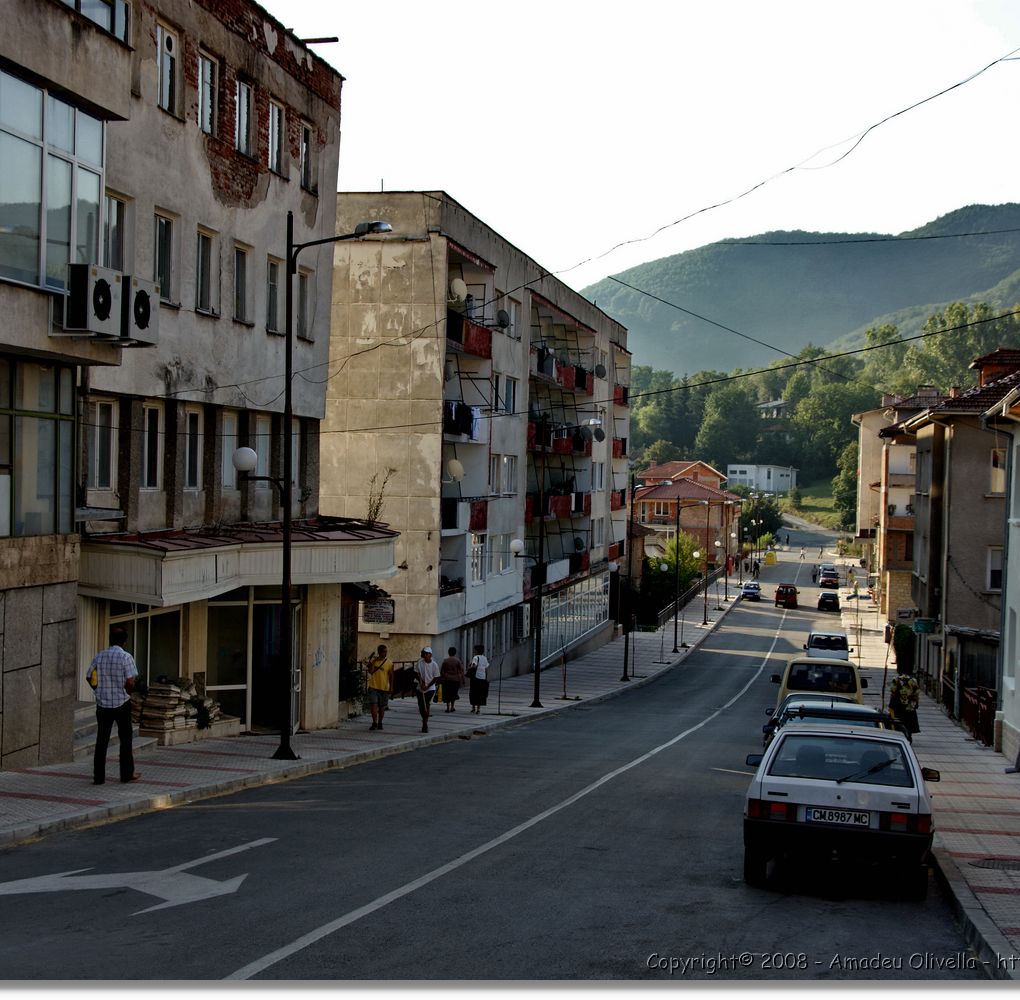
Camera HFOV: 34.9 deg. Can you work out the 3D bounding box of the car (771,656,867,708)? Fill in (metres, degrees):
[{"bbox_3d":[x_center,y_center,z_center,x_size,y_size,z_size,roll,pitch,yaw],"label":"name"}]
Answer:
[{"bbox_3d":[6.942,4.526,36.616,1.850,1.940,4.660,2,-4,10],"label":"car"}]

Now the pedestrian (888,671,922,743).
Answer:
[{"bbox_3d":[8.500,4.420,34.900,0.580,1.630,0.420,1,1,9],"label":"pedestrian"}]

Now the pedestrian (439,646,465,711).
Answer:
[{"bbox_3d":[-1.399,4.341,39.200,0.540,1.570,0.400,1,1,9],"label":"pedestrian"}]

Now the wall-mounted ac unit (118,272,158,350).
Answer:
[{"bbox_3d":[-4.630,-2.340,20.000,0.310,0.740,0.820,1,1,12],"label":"wall-mounted ac unit"}]

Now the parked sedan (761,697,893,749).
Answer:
[{"bbox_3d":[4.220,3.330,21.200,1.680,1.420,4.200,2,-4,11],"label":"parked sedan"}]

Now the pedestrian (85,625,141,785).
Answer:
[{"bbox_3d":[-4.394,2.273,18.000,0.530,1.760,0.400,1,1,15],"label":"pedestrian"}]

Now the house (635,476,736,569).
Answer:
[{"bbox_3d":[19.000,2.600,175.000,9.800,9.700,10.200,1,1,11],"label":"house"}]

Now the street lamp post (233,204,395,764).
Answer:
[{"bbox_3d":[-2.800,-0.210,23.178,2.200,7.800,0.400,1,1,11],"label":"street lamp post"}]

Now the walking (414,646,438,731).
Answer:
[{"bbox_3d":[-1.600,3.620,31.000,0.500,1.650,0.450,1,1,-5],"label":"walking"}]

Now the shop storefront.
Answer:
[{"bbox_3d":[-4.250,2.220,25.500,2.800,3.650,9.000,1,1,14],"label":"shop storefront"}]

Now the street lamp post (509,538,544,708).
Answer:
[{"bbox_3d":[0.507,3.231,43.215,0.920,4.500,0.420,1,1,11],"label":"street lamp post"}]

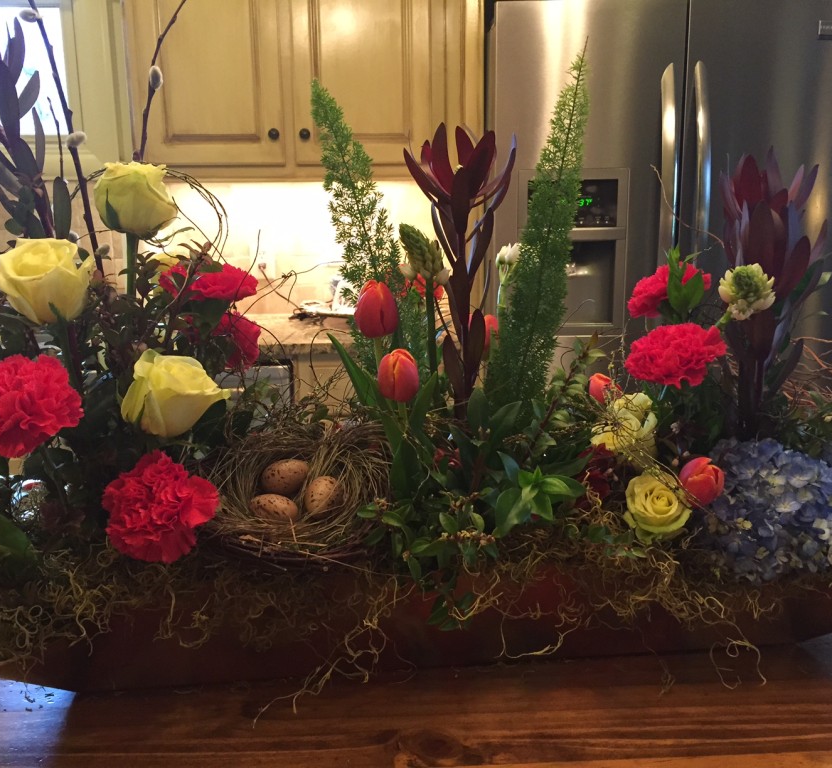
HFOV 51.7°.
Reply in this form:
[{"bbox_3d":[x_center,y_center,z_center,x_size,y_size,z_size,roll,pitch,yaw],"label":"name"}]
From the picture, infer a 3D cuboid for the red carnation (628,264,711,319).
[{"bbox_3d":[0.198,-0.072,0.670,0.064,0.042,0.064,-9,12,0],"label":"red carnation"}]

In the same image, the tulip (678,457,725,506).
[{"bbox_3d":[0.196,0.067,0.590,0.032,0.036,0.032,5,22,0],"label":"tulip"}]

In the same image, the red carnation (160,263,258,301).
[{"bbox_3d":[-0.152,-0.074,0.630,0.070,0.034,0.070,2,7,0],"label":"red carnation"}]

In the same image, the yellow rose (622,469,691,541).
[{"bbox_3d":[0.162,0.082,0.575,0.046,0.043,0.046,0,52,2],"label":"yellow rose"}]

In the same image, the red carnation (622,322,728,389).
[{"bbox_3d":[0.201,-0.022,0.665,0.078,0.050,0.072,2,12,17],"label":"red carnation"}]

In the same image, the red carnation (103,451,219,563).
[{"bbox_3d":[-0.174,0.084,0.585,0.075,0.070,0.060,-4,12,-17],"label":"red carnation"}]

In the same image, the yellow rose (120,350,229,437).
[{"bbox_3d":[-0.169,0.007,0.600,0.072,0.058,0.062,-4,11,-16],"label":"yellow rose"}]

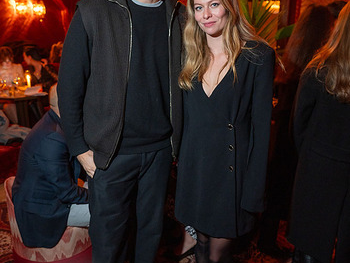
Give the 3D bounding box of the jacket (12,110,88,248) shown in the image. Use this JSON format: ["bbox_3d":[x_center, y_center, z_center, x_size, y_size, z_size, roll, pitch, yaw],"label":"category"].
[{"bbox_3d":[-0.690,0.250,2.150,0.570,0.730,0.500,-5,17,-17],"label":"jacket"}]

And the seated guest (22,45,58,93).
[{"bbox_3d":[-1.690,-0.434,4.565,0.520,1.250,0.720,12,20,35],"label":"seated guest"}]

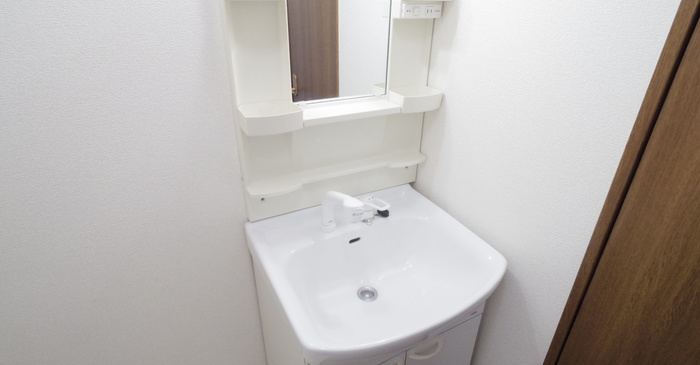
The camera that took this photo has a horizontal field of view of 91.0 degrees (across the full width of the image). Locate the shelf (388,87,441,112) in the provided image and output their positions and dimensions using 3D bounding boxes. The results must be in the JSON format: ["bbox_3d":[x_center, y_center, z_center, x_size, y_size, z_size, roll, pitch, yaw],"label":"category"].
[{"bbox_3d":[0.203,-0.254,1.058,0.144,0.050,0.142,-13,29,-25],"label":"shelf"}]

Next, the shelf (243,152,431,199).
[{"bbox_3d":[-0.014,-0.032,1.078,0.606,0.020,0.088,-13,29,-25],"label":"shelf"}]

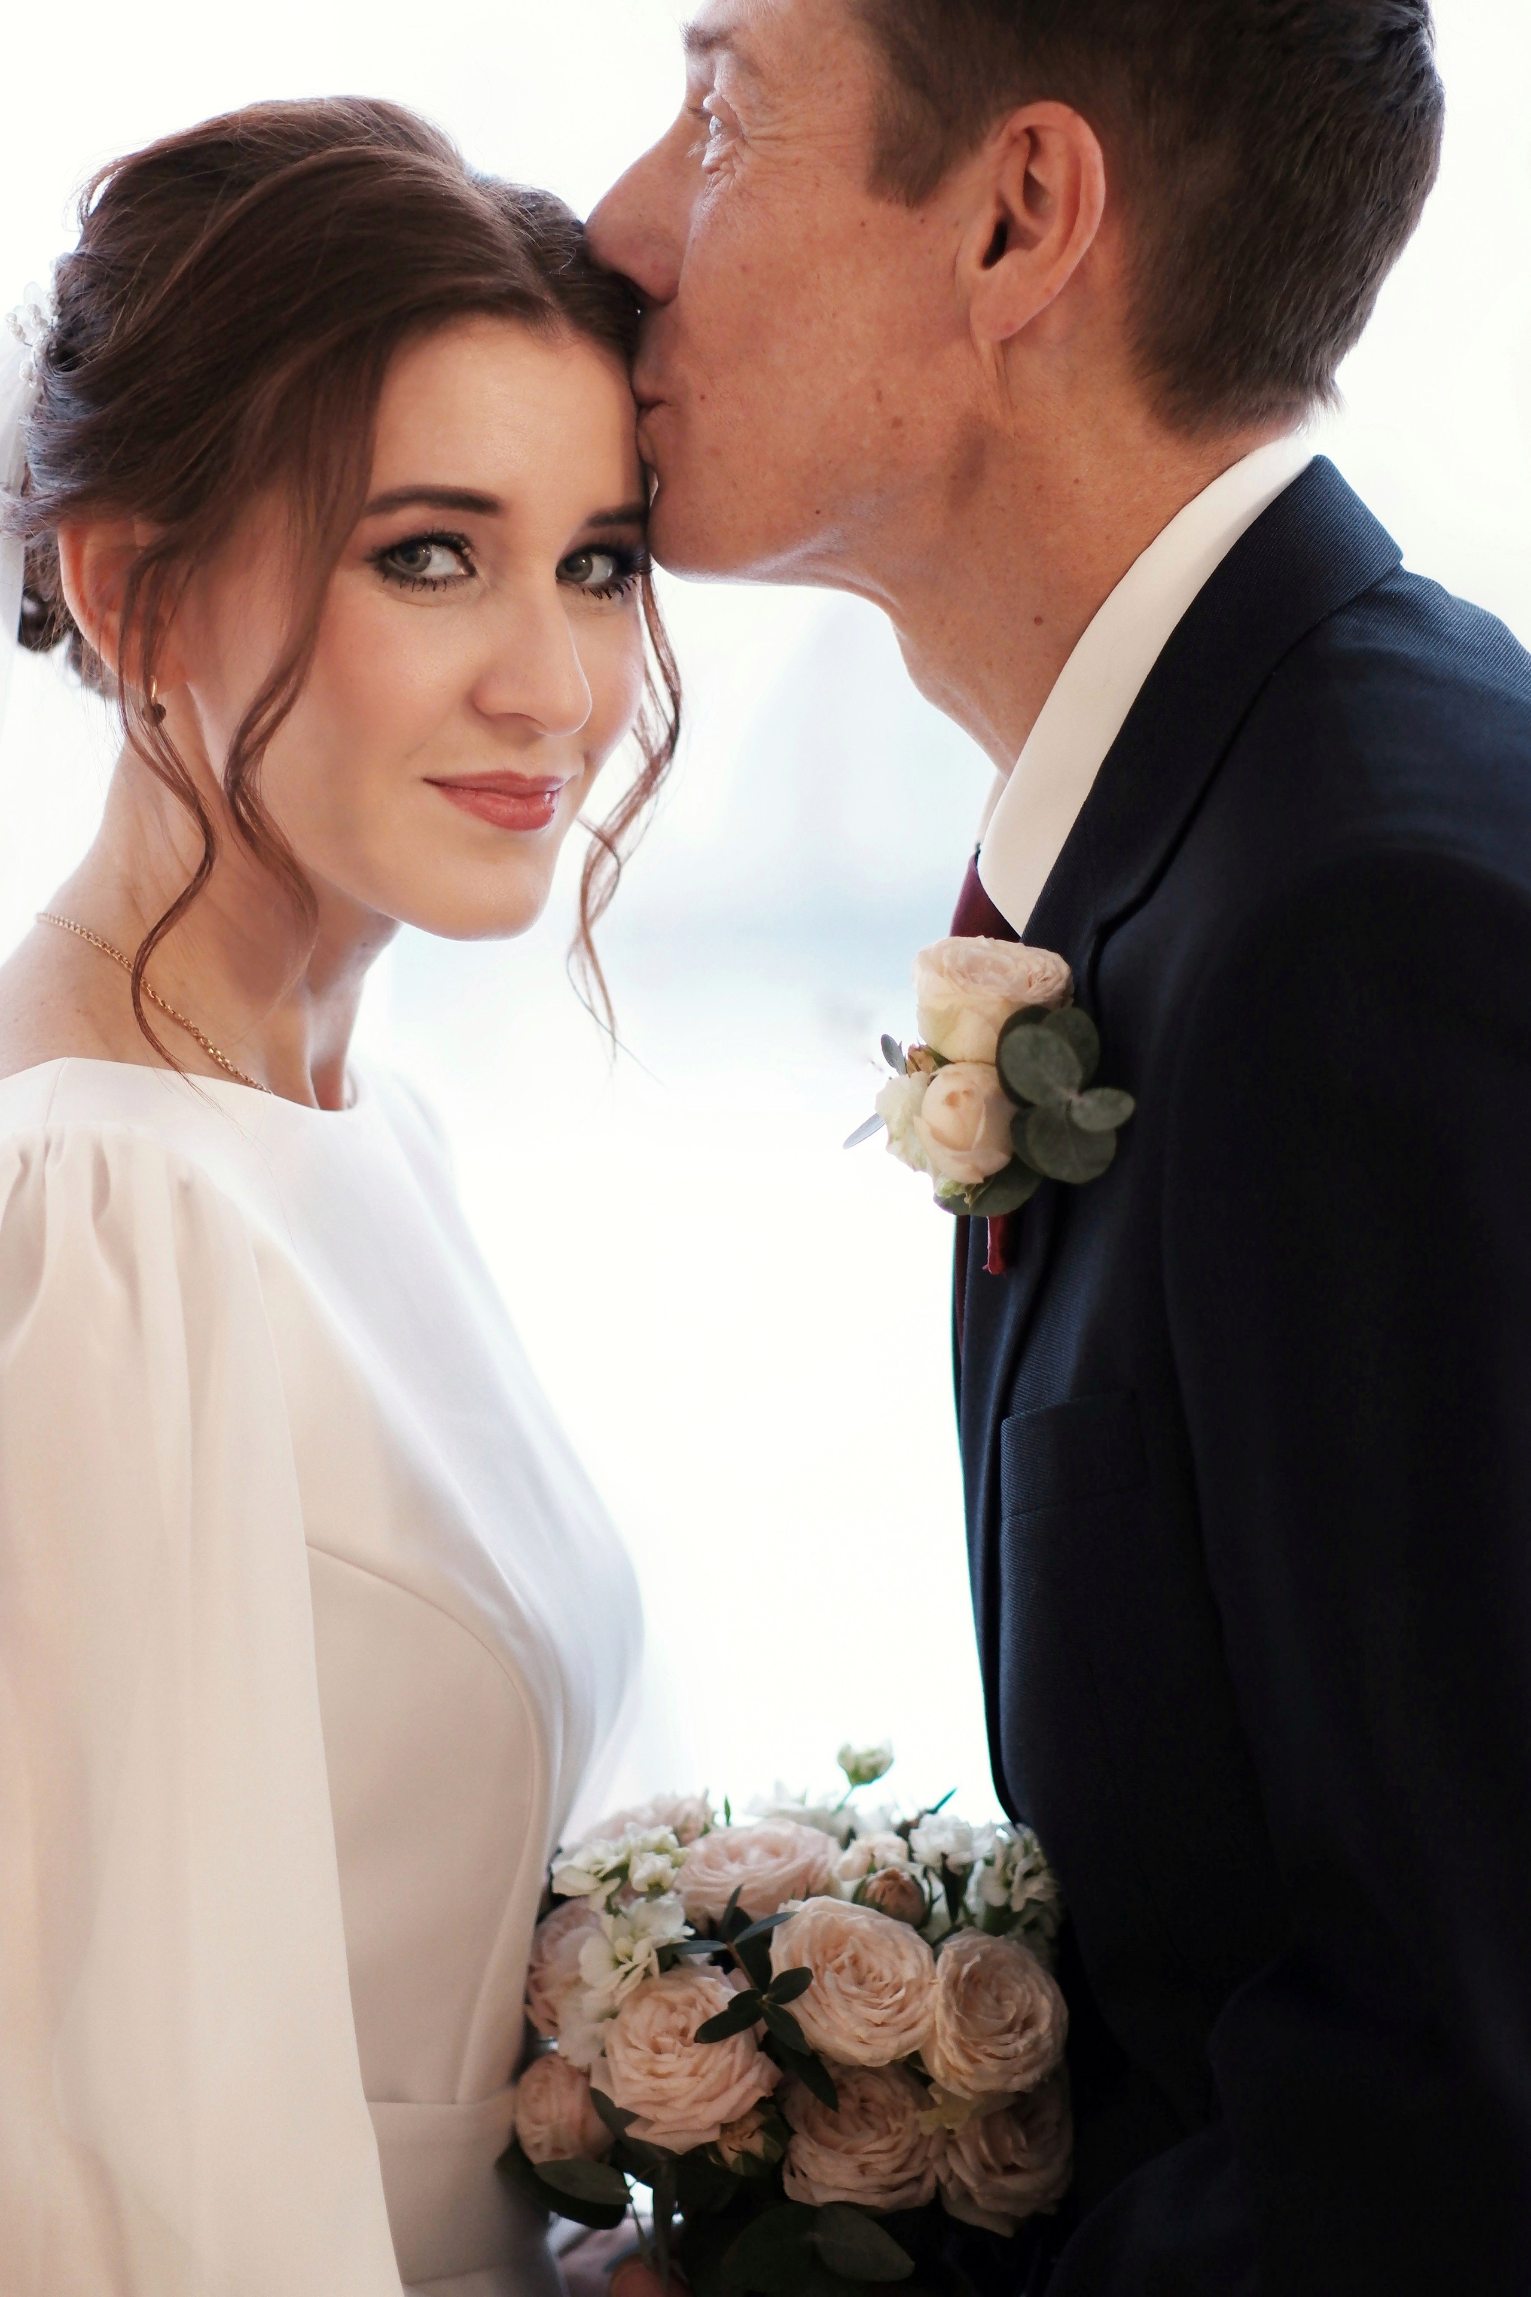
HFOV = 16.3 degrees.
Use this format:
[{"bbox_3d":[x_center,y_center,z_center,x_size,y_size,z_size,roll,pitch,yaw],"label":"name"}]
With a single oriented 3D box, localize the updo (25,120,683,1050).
[{"bbox_3d":[-0.129,-0.173,1.620,0.185,0.285,0.225,0,4,-44],"label":"updo"}]

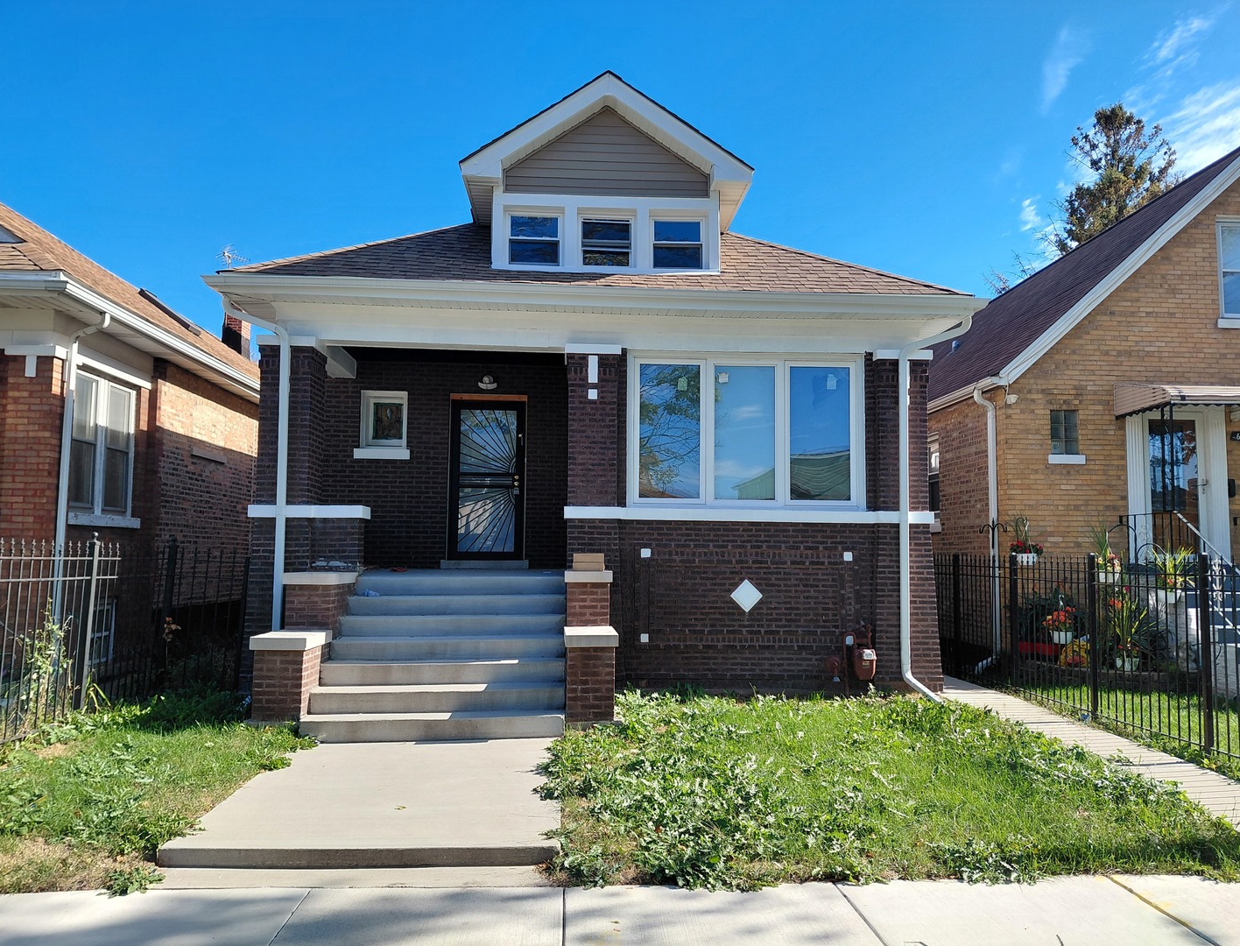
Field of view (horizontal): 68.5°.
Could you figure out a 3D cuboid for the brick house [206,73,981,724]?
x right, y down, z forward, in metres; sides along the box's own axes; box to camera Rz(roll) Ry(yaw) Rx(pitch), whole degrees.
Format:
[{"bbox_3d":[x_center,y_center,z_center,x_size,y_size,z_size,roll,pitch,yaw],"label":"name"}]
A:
[{"bbox_3d":[-0.510,-0.655,15.056,8.032,6.571,12.500,1,-4,-4],"label":"brick house"}]

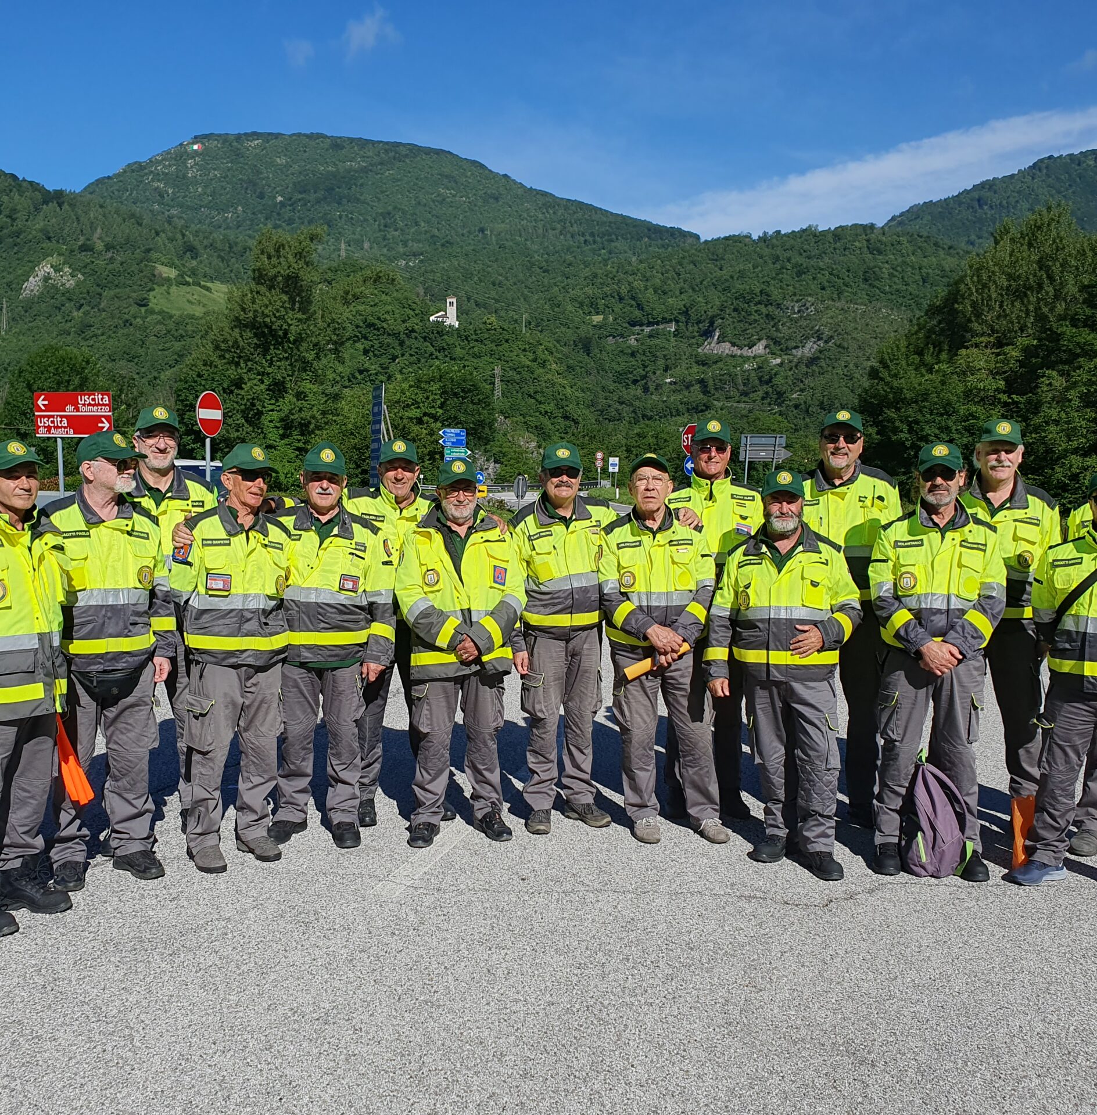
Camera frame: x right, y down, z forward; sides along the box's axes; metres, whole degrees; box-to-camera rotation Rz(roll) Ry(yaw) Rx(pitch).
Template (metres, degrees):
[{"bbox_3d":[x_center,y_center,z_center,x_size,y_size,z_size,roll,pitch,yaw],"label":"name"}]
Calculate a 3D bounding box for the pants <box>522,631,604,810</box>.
[{"bbox_3d":[0.062,0.732,5.195,0.390,0.903,0.300,0,4,-8],"label":"pants"}]

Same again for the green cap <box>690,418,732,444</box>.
[{"bbox_3d":[0.758,-0.588,5.184,0.180,0.130,0.260,1,4,3],"label":"green cap"}]

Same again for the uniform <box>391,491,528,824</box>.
[{"bbox_3d":[-0.399,0.474,4.980,0.580,1.470,0.370,0,3,-5],"label":"uniform"}]

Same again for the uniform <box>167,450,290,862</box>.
[{"bbox_3d":[-1.353,0.403,4.702,0.550,1.724,0.370,-3,4,-36],"label":"uniform"}]

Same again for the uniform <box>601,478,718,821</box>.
[{"bbox_3d":[0.483,0.473,5.020,0.540,1.480,0.370,0,3,1],"label":"uniform"}]

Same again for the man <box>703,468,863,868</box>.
[{"bbox_3d":[0.969,0.528,4.602,0.600,1.452,0.390,2,5,20],"label":"man"}]

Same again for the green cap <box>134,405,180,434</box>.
[{"bbox_3d":[-1.726,-0.608,4.930,0.190,0.130,0.260,-2,4,-27],"label":"green cap"}]

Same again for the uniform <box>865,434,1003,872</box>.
[{"bbox_3d":[1.614,0.406,4.584,0.560,1.753,0.360,2,4,24],"label":"uniform"}]

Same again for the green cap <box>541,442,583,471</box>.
[{"bbox_3d":[0.062,-0.467,5.160,0.185,0.135,0.265,0,3,0],"label":"green cap"}]

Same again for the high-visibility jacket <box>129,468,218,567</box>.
[{"bbox_3d":[-1.663,-0.020,4.795,0.550,0.730,0.360,-1,4,-18],"label":"high-visibility jacket"}]

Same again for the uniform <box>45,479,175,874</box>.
[{"bbox_3d":[-1.739,0.472,4.418,0.510,1.542,0.370,-2,5,-30],"label":"uniform"}]

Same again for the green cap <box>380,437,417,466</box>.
[{"bbox_3d":[-0.684,-0.485,5.097,0.175,0.130,0.260,0,4,-8],"label":"green cap"}]

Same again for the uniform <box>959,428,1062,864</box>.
[{"bbox_3d":[2.086,0.316,5.052,0.540,1.836,0.360,2,4,24],"label":"uniform"}]

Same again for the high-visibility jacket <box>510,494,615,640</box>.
[{"bbox_3d":[0.068,0.049,5.200,0.550,0.710,0.320,0,3,-4],"label":"high-visibility jacket"}]

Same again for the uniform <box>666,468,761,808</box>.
[{"bbox_3d":[0.782,0.396,5.277,0.500,1.660,0.350,1,4,8],"label":"uniform"}]

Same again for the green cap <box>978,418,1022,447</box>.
[{"bbox_3d":[2.039,-0.564,5.040,0.185,0.130,0.265,1,3,17],"label":"green cap"}]

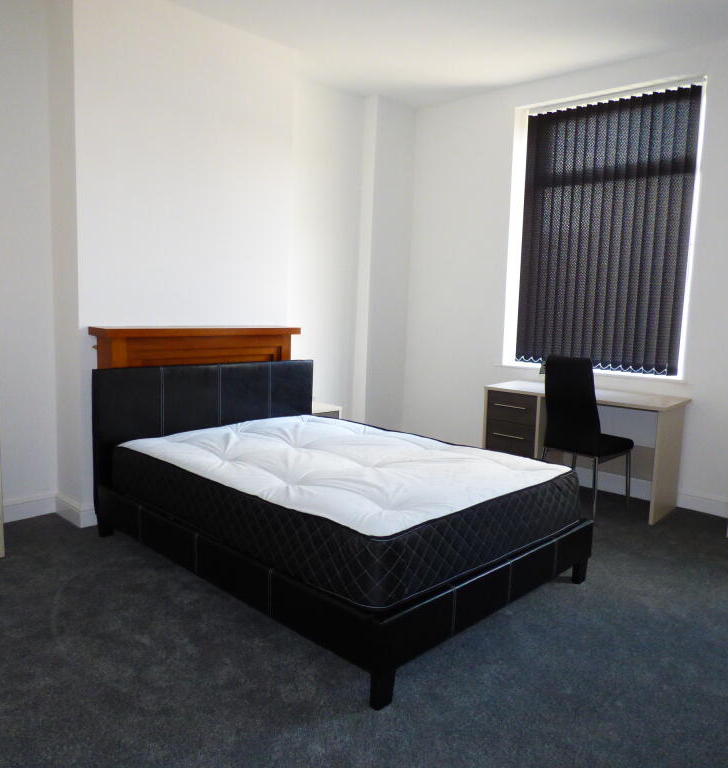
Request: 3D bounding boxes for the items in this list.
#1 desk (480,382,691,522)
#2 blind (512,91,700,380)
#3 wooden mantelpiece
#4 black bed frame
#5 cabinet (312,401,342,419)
[{"bbox_3d":[1.532,0.433,4.235,0.512,0.732,1.280,-4,8,-44],"label":"desk"},{"bbox_3d":[1.751,-1.094,4.428,1.262,1.979,0.080,7,8,44],"label":"blind"},{"bbox_3d":[-1.012,0.206,3.864,0.220,1.120,1.360,8,8,44],"label":"wooden mantelpiece"},{"bbox_3d":[-0.188,0.428,3.008,2.142,0.904,1.466,8,8,44],"label":"black bed frame"},{"bbox_3d":[-0.462,0.438,4.647,0.390,0.525,0.420,8,8,44],"label":"cabinet"}]

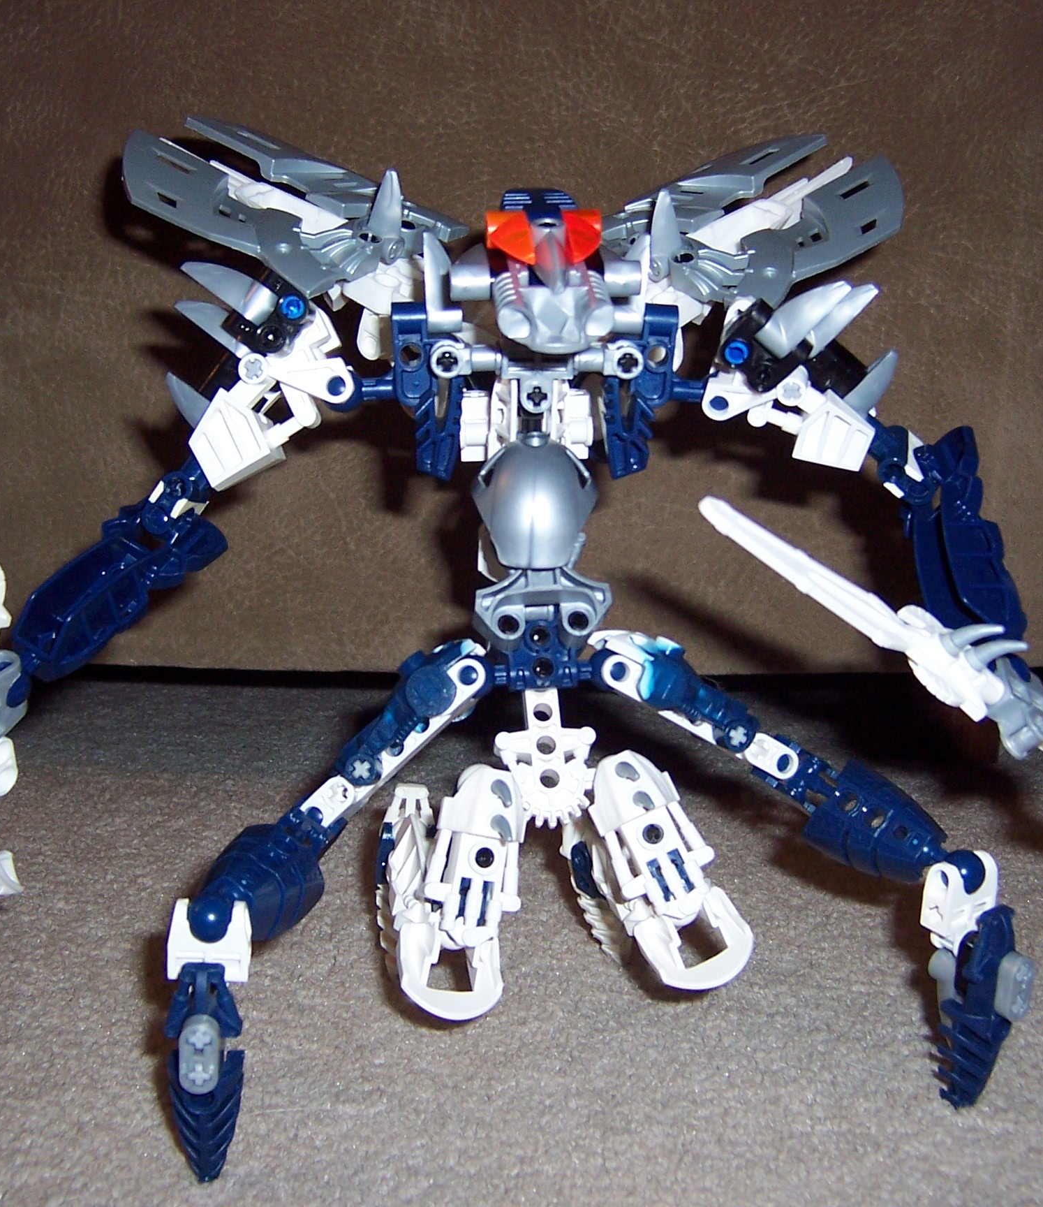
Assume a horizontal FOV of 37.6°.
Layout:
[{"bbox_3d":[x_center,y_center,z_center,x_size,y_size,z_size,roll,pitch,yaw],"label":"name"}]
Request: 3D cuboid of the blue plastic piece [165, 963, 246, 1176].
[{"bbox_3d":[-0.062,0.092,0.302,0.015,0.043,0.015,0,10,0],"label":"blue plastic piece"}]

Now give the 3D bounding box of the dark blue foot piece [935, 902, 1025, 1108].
[{"bbox_3d":[0.104,0.091,0.348,0.015,0.046,0.013,2,10,-34],"label":"dark blue foot piece"}]

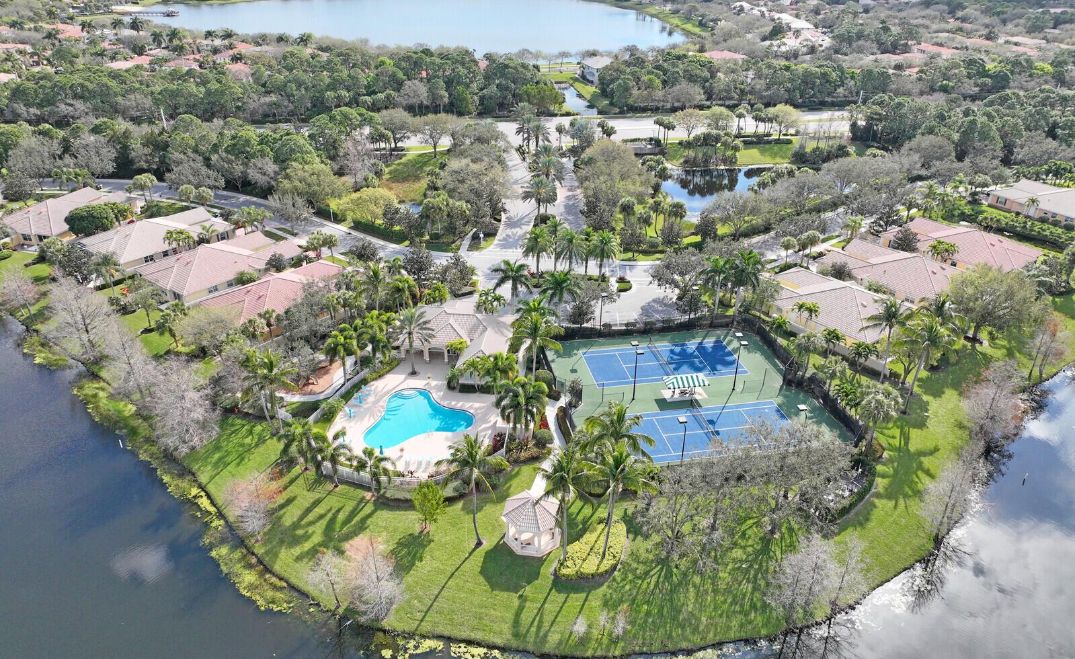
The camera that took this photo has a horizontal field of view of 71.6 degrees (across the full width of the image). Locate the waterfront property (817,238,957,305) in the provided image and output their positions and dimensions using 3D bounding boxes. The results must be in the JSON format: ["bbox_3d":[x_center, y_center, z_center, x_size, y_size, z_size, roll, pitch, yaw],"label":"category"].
[{"bbox_3d":[70.107,-11.477,142.058,18.000,6.600,25.800,-21,35,-34],"label":"waterfront property"}]

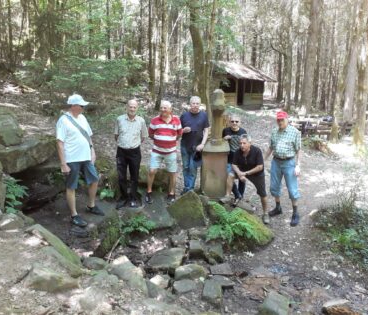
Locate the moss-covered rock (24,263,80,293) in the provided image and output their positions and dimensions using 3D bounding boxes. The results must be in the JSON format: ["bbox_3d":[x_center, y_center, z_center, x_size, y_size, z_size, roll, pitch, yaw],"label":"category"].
[{"bbox_3d":[-1.120,1.037,2.812,0.410,0.140,0.230,1,10,-3],"label":"moss-covered rock"}]

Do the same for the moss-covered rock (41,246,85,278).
[{"bbox_3d":[-1.200,1.010,3.185,0.520,0.150,0.200,9,13,39],"label":"moss-covered rock"}]

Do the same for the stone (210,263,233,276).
[{"bbox_3d":[0.434,1.296,3.780,0.290,0.070,0.250,1,8,0],"label":"stone"}]

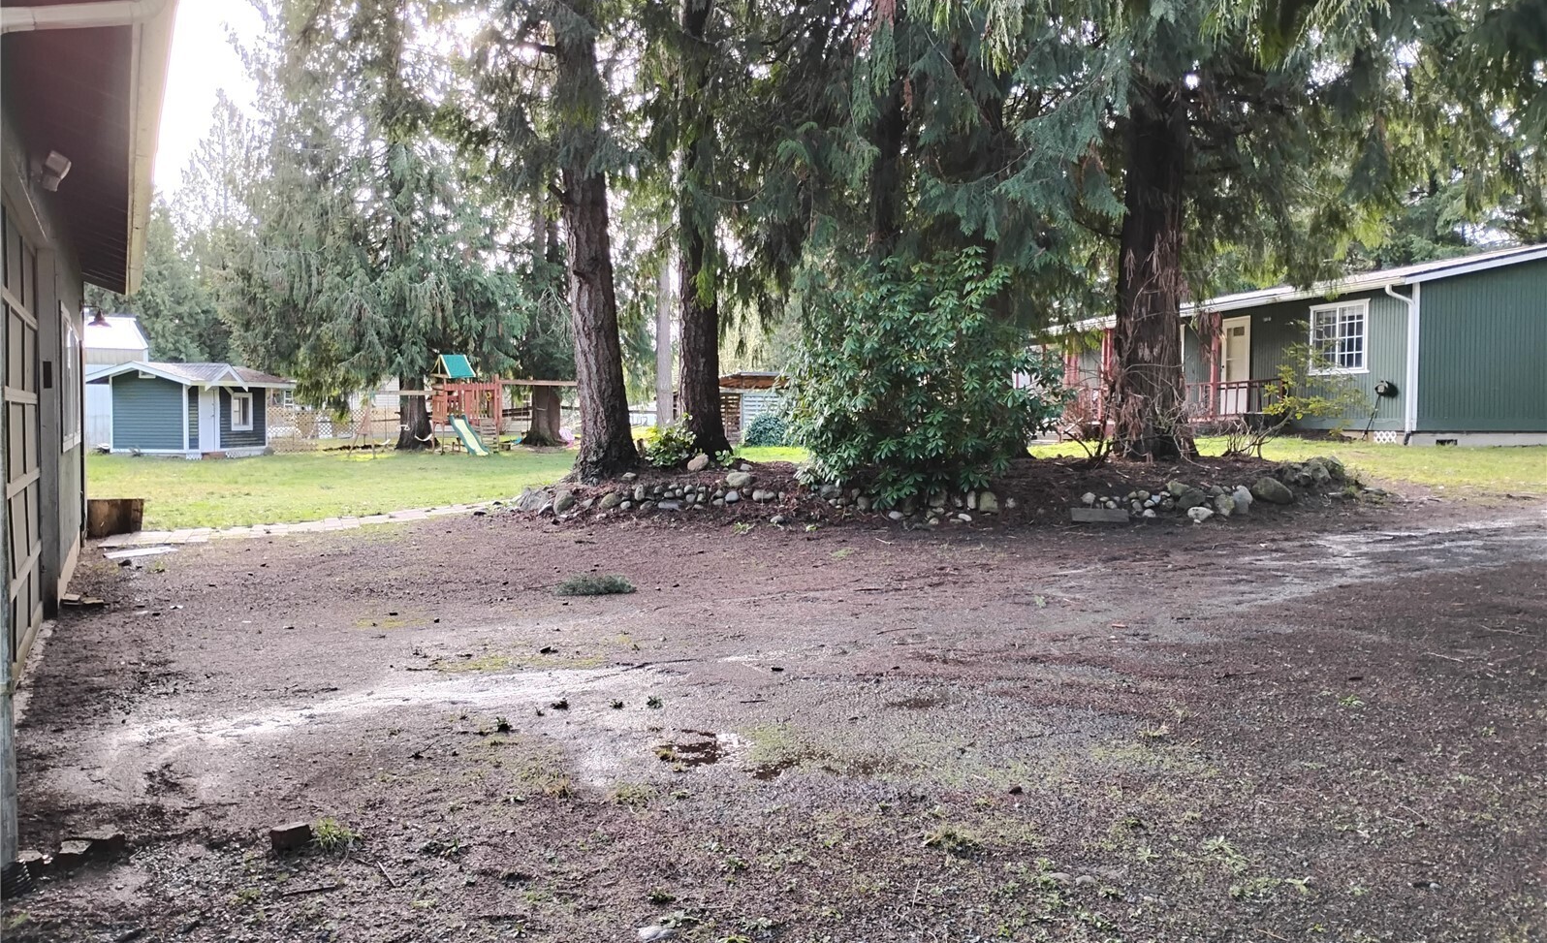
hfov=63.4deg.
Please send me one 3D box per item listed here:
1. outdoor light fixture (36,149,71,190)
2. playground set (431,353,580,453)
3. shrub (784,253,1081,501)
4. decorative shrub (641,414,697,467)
[{"bbox_3d":[-3.702,-1.550,6.450,0.170,0.190,0.180,-1,3,-28],"label":"outdoor light fixture"},{"bbox_3d":[-8.572,-2.217,40.300,4.900,3.200,2.900,-1,3,-33],"label":"playground set"},{"bbox_3d":[1.919,-1.166,15.300,3.350,3.000,2.800,0,2,7],"label":"shrub"},{"bbox_3d":[-1.610,-0.484,19.300,0.860,0.820,0.800,0,2,-4],"label":"decorative shrub"}]

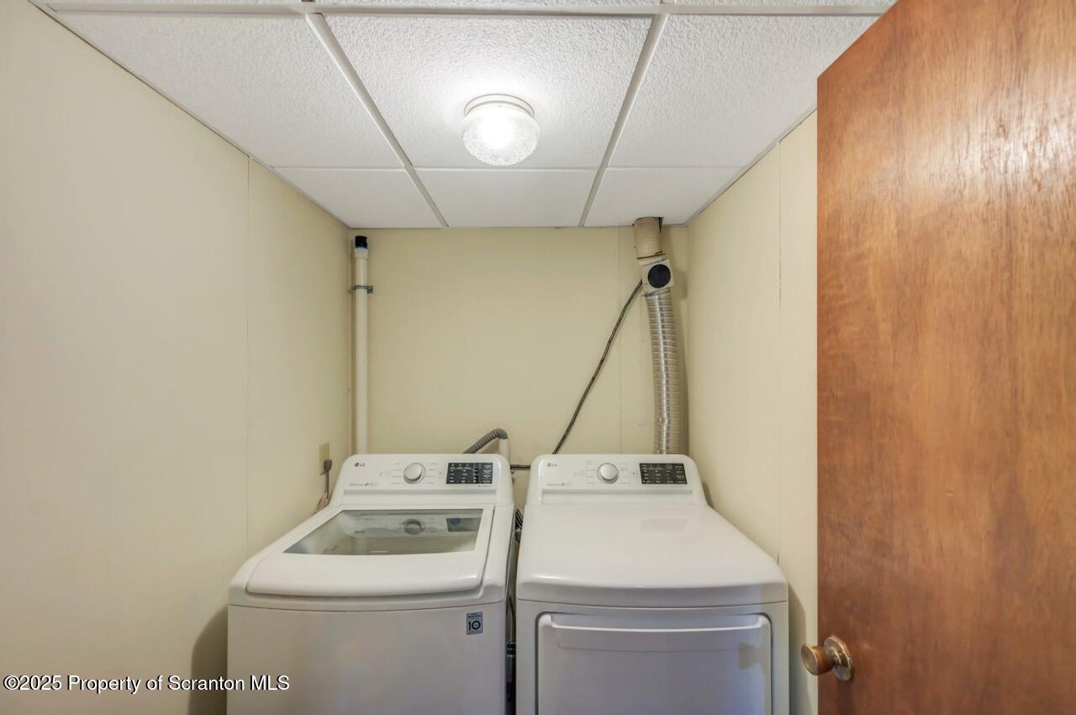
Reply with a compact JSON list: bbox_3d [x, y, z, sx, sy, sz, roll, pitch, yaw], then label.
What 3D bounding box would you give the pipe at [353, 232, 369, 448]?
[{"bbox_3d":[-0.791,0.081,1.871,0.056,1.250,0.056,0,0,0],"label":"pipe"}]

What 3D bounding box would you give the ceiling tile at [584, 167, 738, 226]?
[{"bbox_3d":[0.437,-0.603,1.626,0.443,0.020,0.568,0,0,0],"label":"ceiling tile"}]

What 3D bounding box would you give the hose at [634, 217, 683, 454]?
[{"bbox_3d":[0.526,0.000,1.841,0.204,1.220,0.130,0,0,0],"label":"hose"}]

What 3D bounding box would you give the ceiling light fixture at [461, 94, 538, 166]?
[{"bbox_3d":[-0.094,-0.545,1.037,0.190,0.107,0.190,0,0,0],"label":"ceiling light fixture"}]

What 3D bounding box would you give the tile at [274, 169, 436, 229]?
[{"bbox_3d":[-0.633,-0.603,1.617,0.438,0.020,0.568,0,0,0],"label":"tile"}]

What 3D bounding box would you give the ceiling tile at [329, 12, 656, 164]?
[{"bbox_3d":[-0.094,-0.605,1.023,0.590,0.020,0.590,0,0,0],"label":"ceiling tile"}]

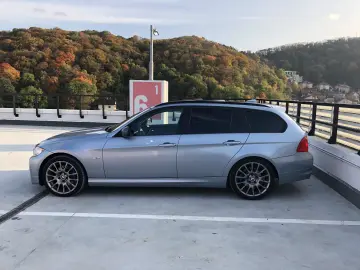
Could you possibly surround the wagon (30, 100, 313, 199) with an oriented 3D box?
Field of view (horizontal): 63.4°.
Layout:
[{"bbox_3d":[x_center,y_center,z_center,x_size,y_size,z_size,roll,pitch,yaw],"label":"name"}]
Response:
[{"bbox_3d":[-0.191,0.119,4.986,4.520,1.430,1.830,0,8,3],"label":"wagon"}]

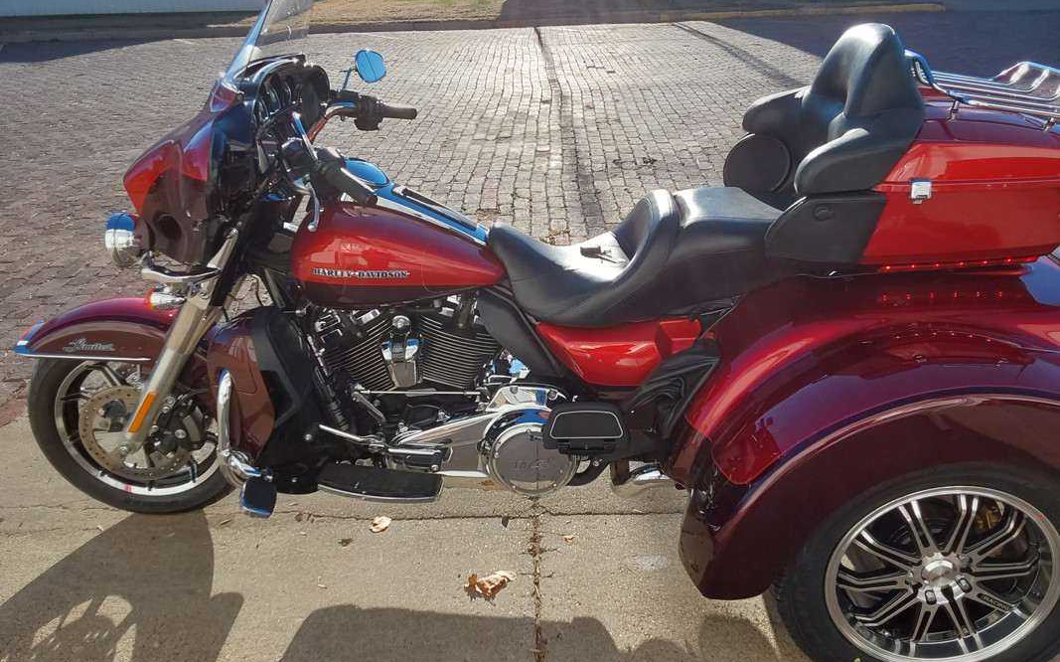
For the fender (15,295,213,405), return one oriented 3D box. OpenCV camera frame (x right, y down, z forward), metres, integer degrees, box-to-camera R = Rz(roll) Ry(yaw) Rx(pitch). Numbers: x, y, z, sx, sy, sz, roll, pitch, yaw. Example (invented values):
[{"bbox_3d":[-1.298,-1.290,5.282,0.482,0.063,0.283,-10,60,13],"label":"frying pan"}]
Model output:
[{"bbox_3d":[-1.071,0.048,2.292,0.670,0.310,0.185,-3,27,1],"label":"fender"}]

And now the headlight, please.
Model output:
[{"bbox_3d":[-0.907,-0.205,1.938,0.095,0.125,0.125,-3,23,1],"label":"headlight"}]

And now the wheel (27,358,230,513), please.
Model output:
[{"bbox_3d":[-1.069,0.248,2.394,0.632,0.632,0.135,-3,27,1],"label":"wheel"}]

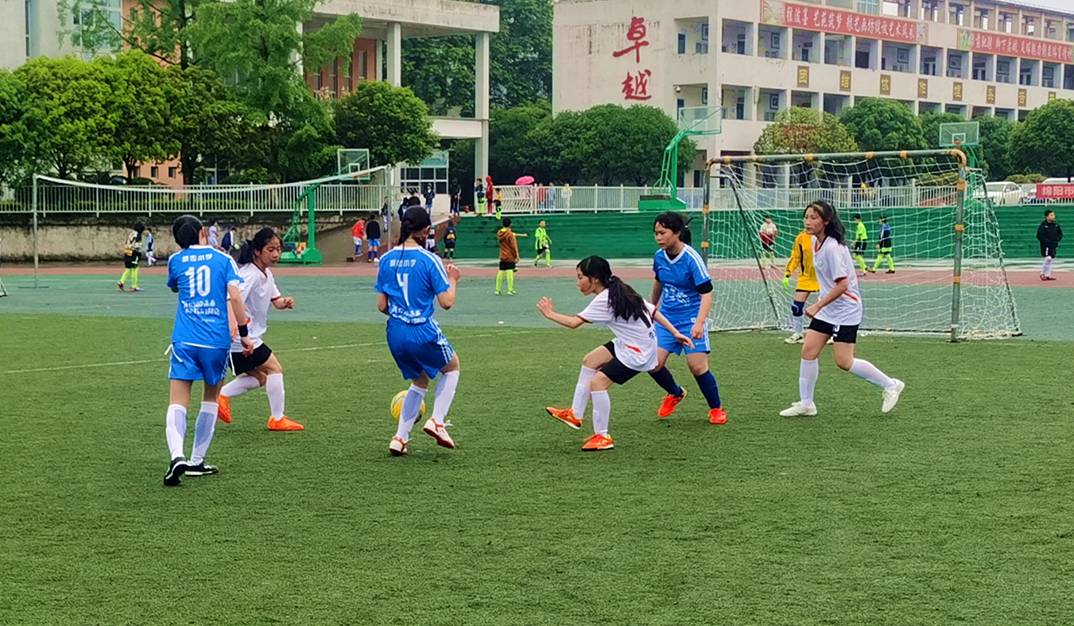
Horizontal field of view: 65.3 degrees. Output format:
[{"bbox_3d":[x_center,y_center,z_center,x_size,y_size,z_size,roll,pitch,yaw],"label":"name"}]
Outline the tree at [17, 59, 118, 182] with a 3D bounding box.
[{"bbox_3d":[-17.932,-6.694,31.951,3.852,5.749,3.852,0,6,0],"label":"tree"}]

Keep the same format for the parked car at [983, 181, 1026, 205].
[{"bbox_3d":[26.059,-6.559,47.363,1.800,1.550,4.400,6,8,41],"label":"parked car"}]

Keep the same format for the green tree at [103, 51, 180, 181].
[{"bbox_3d":[-15.238,-6.815,31.938,3.221,5.992,3.221,0,6,0],"label":"green tree"}]

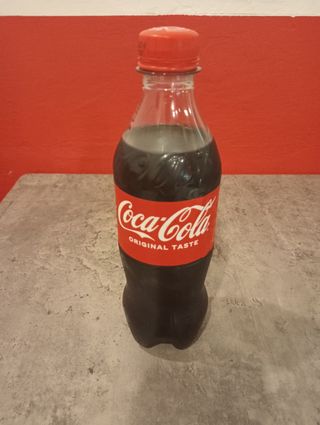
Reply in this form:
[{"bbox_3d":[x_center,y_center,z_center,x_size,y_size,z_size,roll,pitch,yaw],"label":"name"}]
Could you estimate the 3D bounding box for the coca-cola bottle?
[{"bbox_3d":[0.005,0.000,0.218,0.062,0.207,0.062,1,30,2],"label":"coca-cola bottle"}]

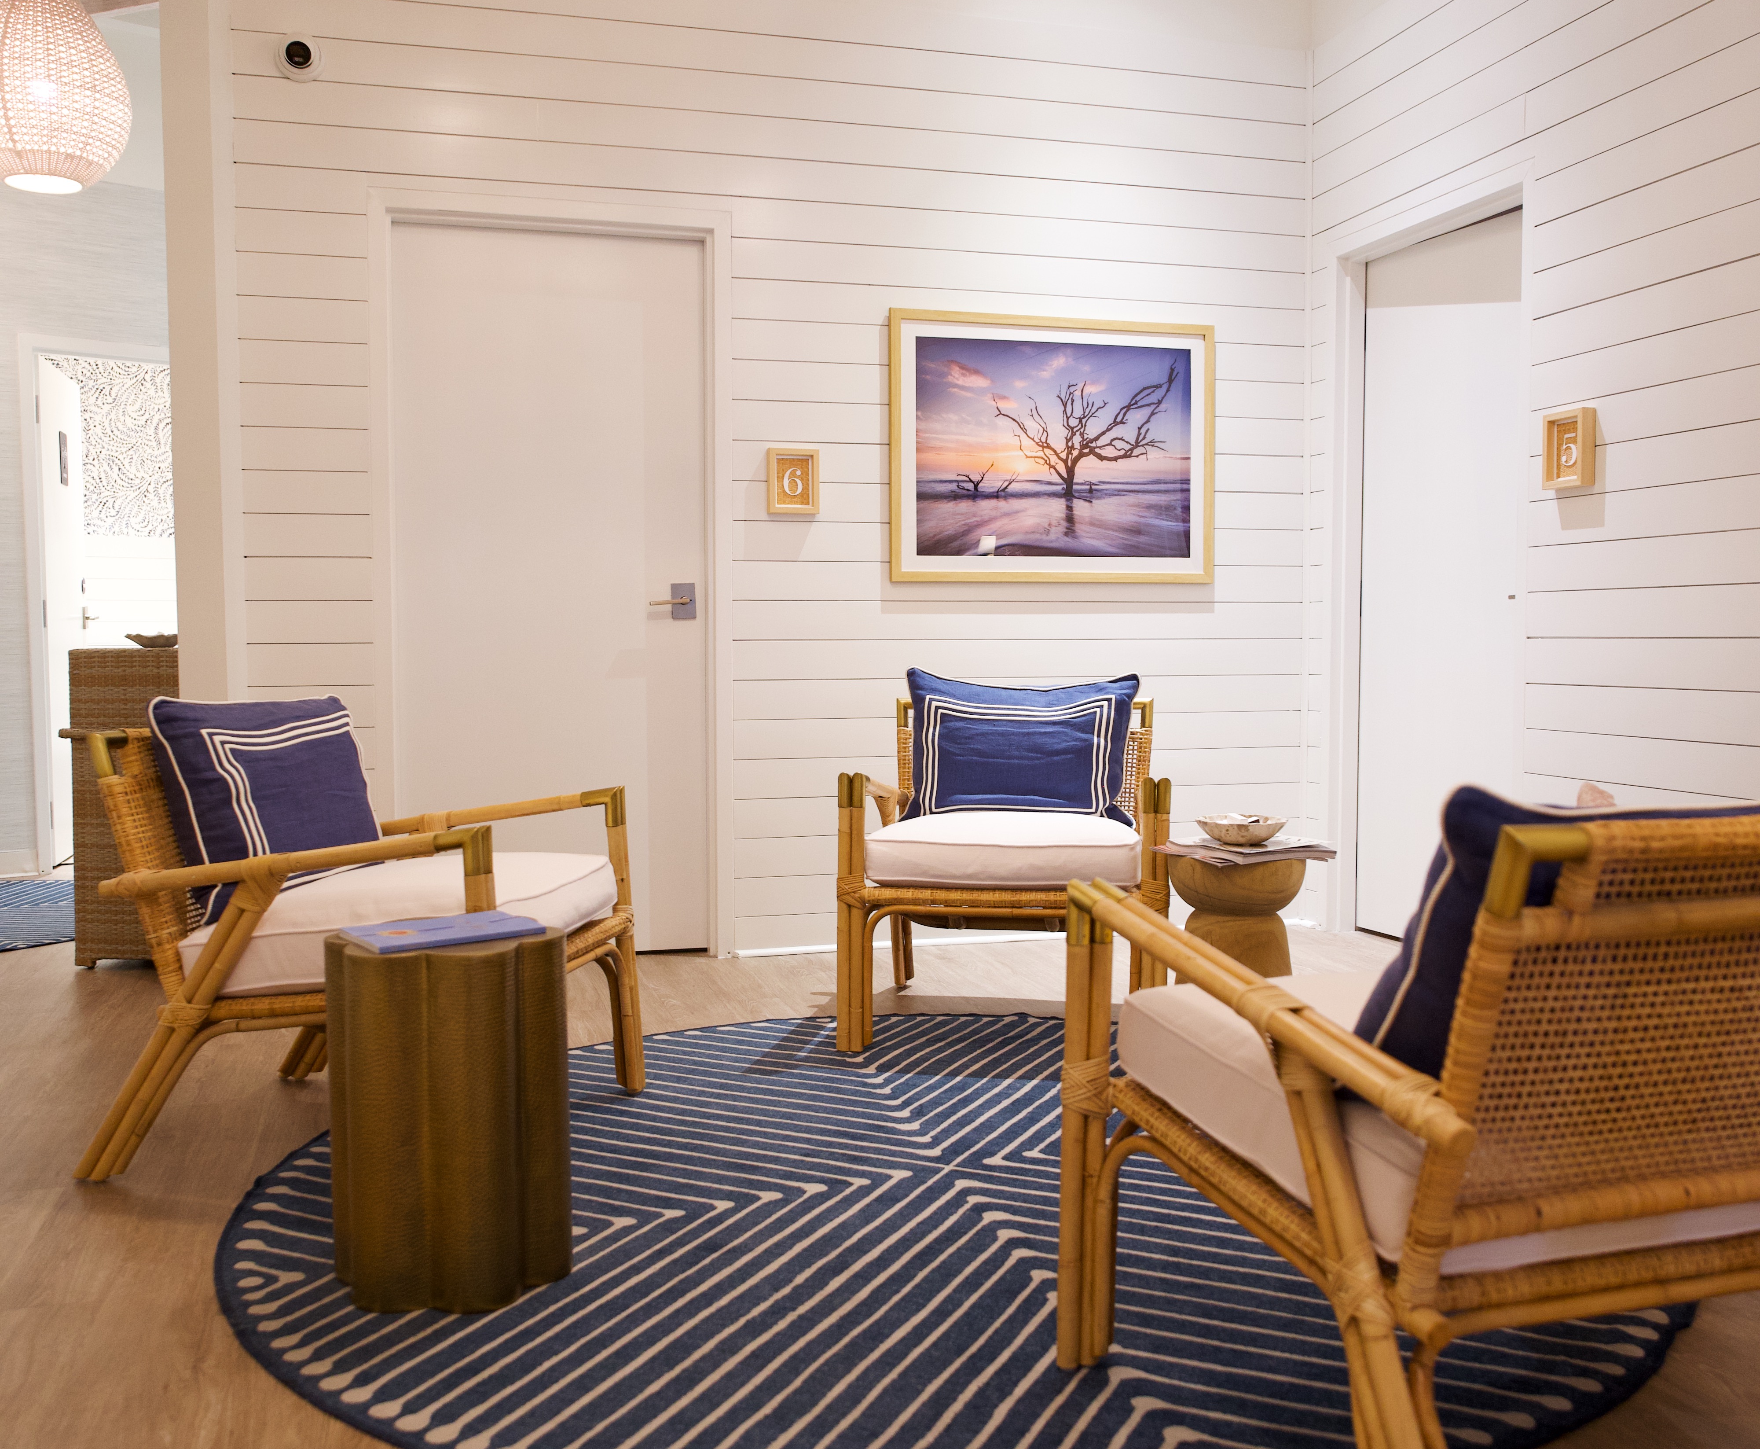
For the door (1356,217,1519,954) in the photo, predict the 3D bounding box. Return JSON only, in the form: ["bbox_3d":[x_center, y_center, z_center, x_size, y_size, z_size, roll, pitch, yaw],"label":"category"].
[{"bbox_3d":[1.660,-0.365,4.881,0.045,2.105,0.915,-1,3,-15],"label":"door"}]

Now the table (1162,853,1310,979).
[{"bbox_3d":[0.759,0.521,3.592,0.298,0.482,0.298,-1,3,-15],"label":"table"}]

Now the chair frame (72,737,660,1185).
[{"bbox_3d":[-0.961,0.391,3.220,0.790,0.795,0.755,0,3,10],"label":"chair frame"}]

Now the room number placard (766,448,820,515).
[{"bbox_3d":[-0.256,-0.714,4.976,0.154,0.187,0.039,-1,3,-15],"label":"room number placard"}]

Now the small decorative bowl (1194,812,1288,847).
[{"bbox_3d":[0.765,0.227,3.575,0.194,0.054,0.194,0,3,0],"label":"small decorative bowl"}]

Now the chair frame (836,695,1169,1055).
[{"bbox_3d":[0.339,0.341,4.174,0.755,0.795,0.790,0,3,10],"label":"chair frame"}]

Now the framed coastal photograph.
[{"bbox_3d":[0.542,-0.840,5.191,1.059,0.804,0.032,-1,3,-15],"label":"framed coastal photograph"}]

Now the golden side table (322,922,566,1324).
[{"bbox_3d":[-0.638,0.566,2.511,0.350,0.506,0.330,0,3,0],"label":"golden side table"}]

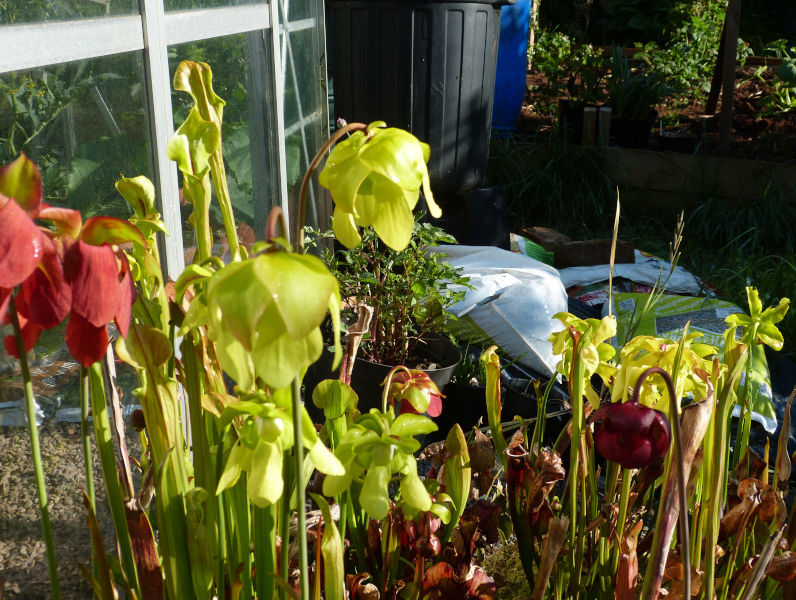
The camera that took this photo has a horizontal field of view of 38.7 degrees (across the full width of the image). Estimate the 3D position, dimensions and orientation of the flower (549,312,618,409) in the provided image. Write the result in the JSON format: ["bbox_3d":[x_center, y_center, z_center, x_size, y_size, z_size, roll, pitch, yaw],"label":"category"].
[{"bbox_3d":[0.173,0.057,1.060,0.061,0.086,0.061,-1,18,0],"label":"flower"}]

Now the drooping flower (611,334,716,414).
[{"bbox_3d":[0.241,0.068,1.030,0.090,0.066,0.077,-1,18,0],"label":"drooping flower"}]

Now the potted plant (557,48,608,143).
[{"bbox_3d":[0.699,-0.769,4.300,0.181,0.354,0.181,-1,18,0],"label":"potted plant"}]

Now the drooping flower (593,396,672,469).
[{"bbox_3d":[0.186,0.105,0.900,0.059,0.054,0.059,-1,18,0],"label":"drooping flower"}]

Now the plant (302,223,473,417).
[{"bbox_3d":[-0.023,0.062,1.980,0.272,0.387,0.272,3,18,0],"label":"plant"}]

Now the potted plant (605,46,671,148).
[{"bbox_3d":[0.882,-0.751,4.200,0.214,0.359,0.192,-1,18,0],"label":"potted plant"}]

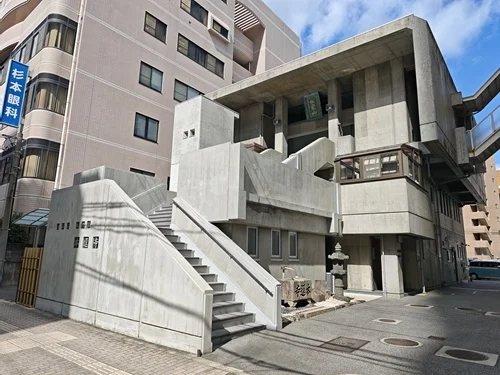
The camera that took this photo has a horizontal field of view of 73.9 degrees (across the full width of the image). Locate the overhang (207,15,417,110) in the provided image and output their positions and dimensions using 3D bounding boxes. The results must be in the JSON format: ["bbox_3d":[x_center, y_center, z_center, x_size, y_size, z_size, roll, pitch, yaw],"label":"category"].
[{"bbox_3d":[2.376,-5.462,16.534,11.169,0.640,1.867,-8,-14,38],"label":"overhang"}]

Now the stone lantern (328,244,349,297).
[{"bbox_3d":[3.291,3.041,12.390,0.671,1.913,0.671,-8,-14,38],"label":"stone lantern"}]

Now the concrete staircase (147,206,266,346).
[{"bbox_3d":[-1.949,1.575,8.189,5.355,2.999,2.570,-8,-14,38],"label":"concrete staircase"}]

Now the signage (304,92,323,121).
[{"bbox_3d":[3.357,-4.334,17.714,0.890,1.340,0.130,-8,-2,38],"label":"signage"}]

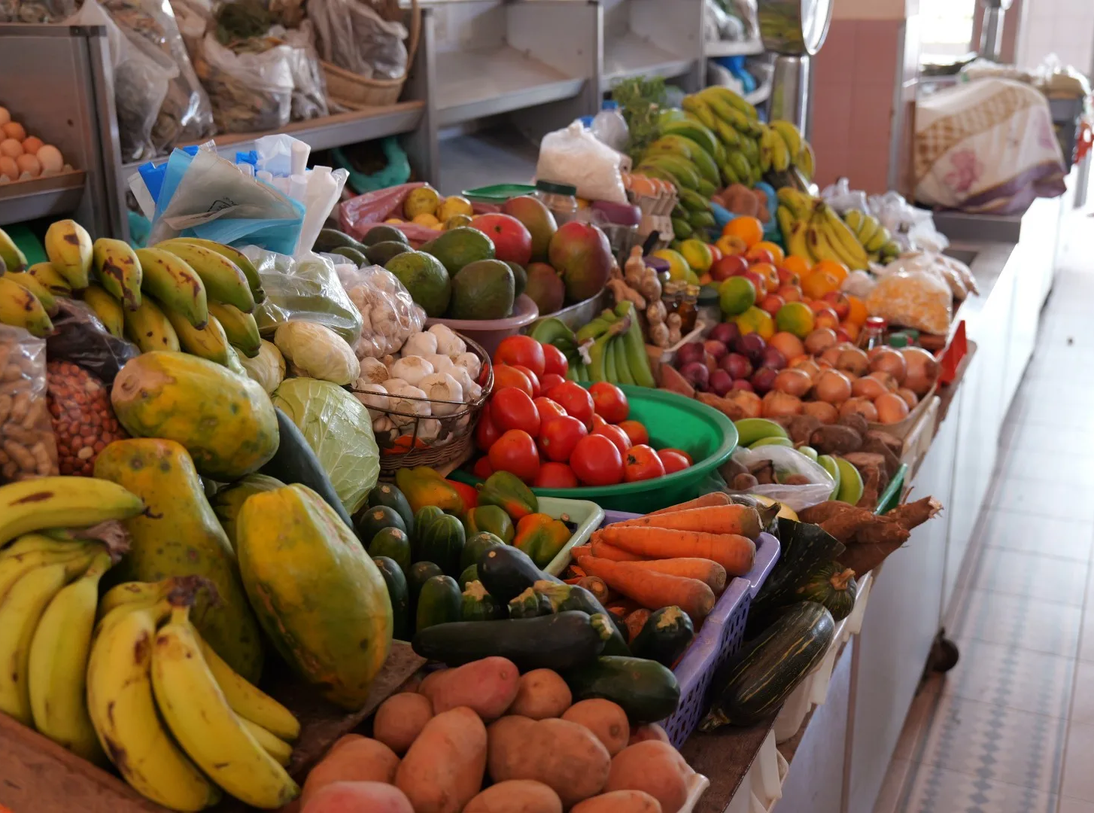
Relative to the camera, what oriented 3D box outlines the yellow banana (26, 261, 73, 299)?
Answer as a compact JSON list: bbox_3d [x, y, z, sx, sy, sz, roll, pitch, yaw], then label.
[{"bbox_3d":[-0.562,-0.144,1.420,0.040,0.055,0.150,-12,28,-34],"label":"yellow banana"}]

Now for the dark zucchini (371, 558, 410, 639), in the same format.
[{"bbox_3d":[-0.170,0.218,1.360,0.050,0.140,0.050,-6,7,2],"label":"dark zucchini"}]

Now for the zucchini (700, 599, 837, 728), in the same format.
[{"bbox_3d":[0.225,0.267,1.272,0.184,0.062,0.062,-35,33,-24],"label":"zucchini"}]

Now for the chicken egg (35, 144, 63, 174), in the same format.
[{"bbox_3d":[-0.902,-0.448,2.270,0.045,0.058,0.045,33,27,15],"label":"chicken egg"}]

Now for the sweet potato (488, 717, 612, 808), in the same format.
[{"bbox_3d":[0.001,0.324,1.140,0.118,0.076,0.083,7,20,20],"label":"sweet potato"}]

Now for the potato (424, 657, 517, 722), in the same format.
[{"bbox_3d":[-0.071,0.268,1.190,0.100,0.060,0.063,-14,21,-15],"label":"potato"}]

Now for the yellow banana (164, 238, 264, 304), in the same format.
[{"bbox_3d":[-0.464,-0.188,1.740,0.180,0.058,0.042,27,28,17],"label":"yellow banana"}]

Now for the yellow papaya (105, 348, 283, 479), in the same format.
[{"bbox_3d":[-0.423,0.011,1.500,0.220,0.135,0.135,25,11,-19],"label":"yellow papaya"}]

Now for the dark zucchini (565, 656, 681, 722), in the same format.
[{"bbox_3d":[0.056,0.261,1.180,0.165,0.052,0.052,6,18,19],"label":"dark zucchini"}]

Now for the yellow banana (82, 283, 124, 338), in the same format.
[{"bbox_3d":[-0.498,-0.117,1.380,0.044,0.060,0.165,-13,40,-33],"label":"yellow banana"}]

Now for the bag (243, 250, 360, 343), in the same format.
[{"bbox_3d":[-0.368,-0.166,1.900,0.175,0.135,0.150,7,21,24],"label":"bag"}]

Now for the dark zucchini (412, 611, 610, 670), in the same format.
[{"bbox_3d":[-0.035,0.228,1.225,0.192,0.050,0.050,-2,17,-8],"label":"dark zucchini"}]

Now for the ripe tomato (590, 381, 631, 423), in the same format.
[{"bbox_3d":[0.090,-0.006,1.810,0.059,0.056,0.059,0,17,0],"label":"ripe tomato"}]

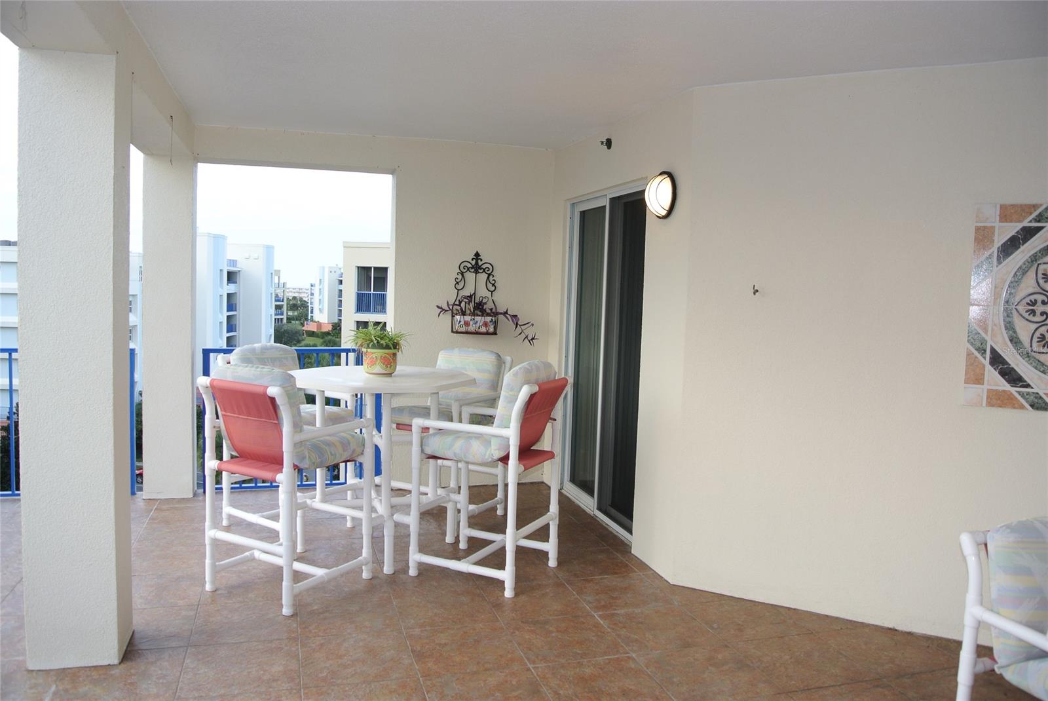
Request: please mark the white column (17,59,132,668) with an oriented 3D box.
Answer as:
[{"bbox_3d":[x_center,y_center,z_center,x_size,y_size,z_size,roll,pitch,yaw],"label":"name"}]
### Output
[{"bbox_3d":[-1.775,0.060,3.140,0.344,2.382,0.337,1,4,-17],"label":"white column"}]

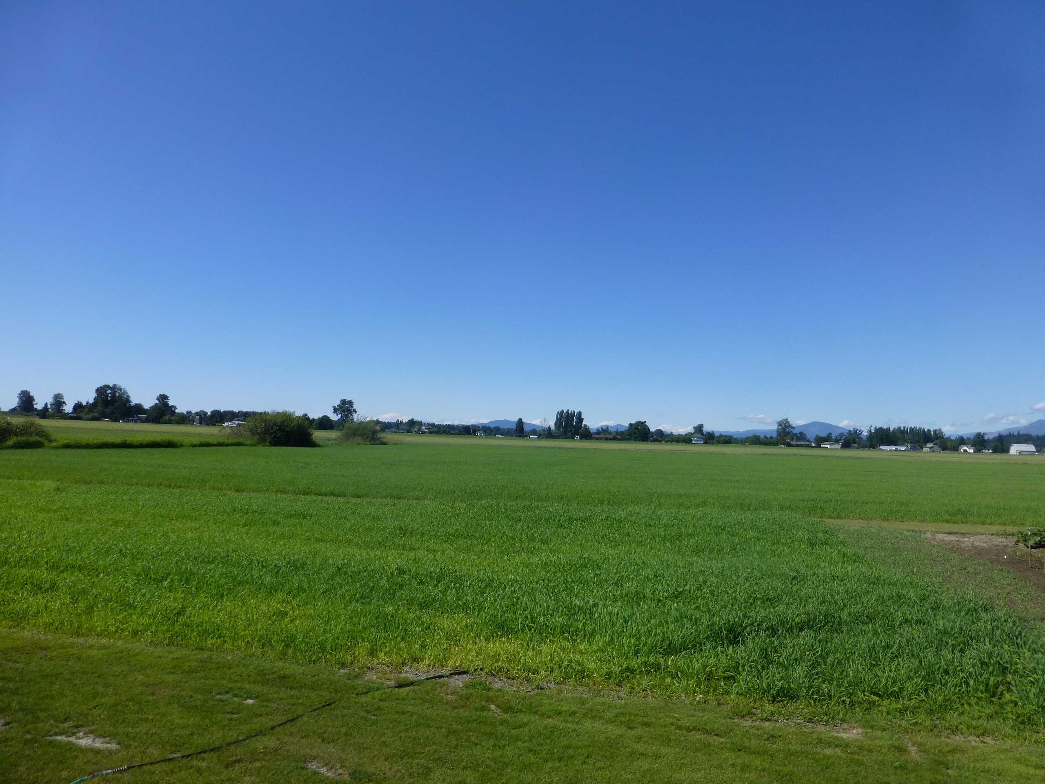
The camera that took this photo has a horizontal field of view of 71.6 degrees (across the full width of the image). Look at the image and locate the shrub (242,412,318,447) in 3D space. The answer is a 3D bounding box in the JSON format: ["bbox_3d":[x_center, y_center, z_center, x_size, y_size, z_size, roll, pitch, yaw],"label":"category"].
[{"bbox_3d":[-18.604,2.892,55.500,5.450,2.720,4.800,3,-4,-18],"label":"shrub"}]

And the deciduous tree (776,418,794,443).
[{"bbox_3d":[163.014,24.211,450.000,10.490,16.480,10.000,1,-4,20],"label":"deciduous tree"}]

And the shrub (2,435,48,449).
[{"bbox_3d":[-24.723,2.515,36.000,1.870,0.770,1.800,4,-4,-34],"label":"shrub"}]

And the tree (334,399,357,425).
[{"bbox_3d":[-95.577,11.865,390.000,11.950,16.260,12.000,3,-3,-14],"label":"tree"}]

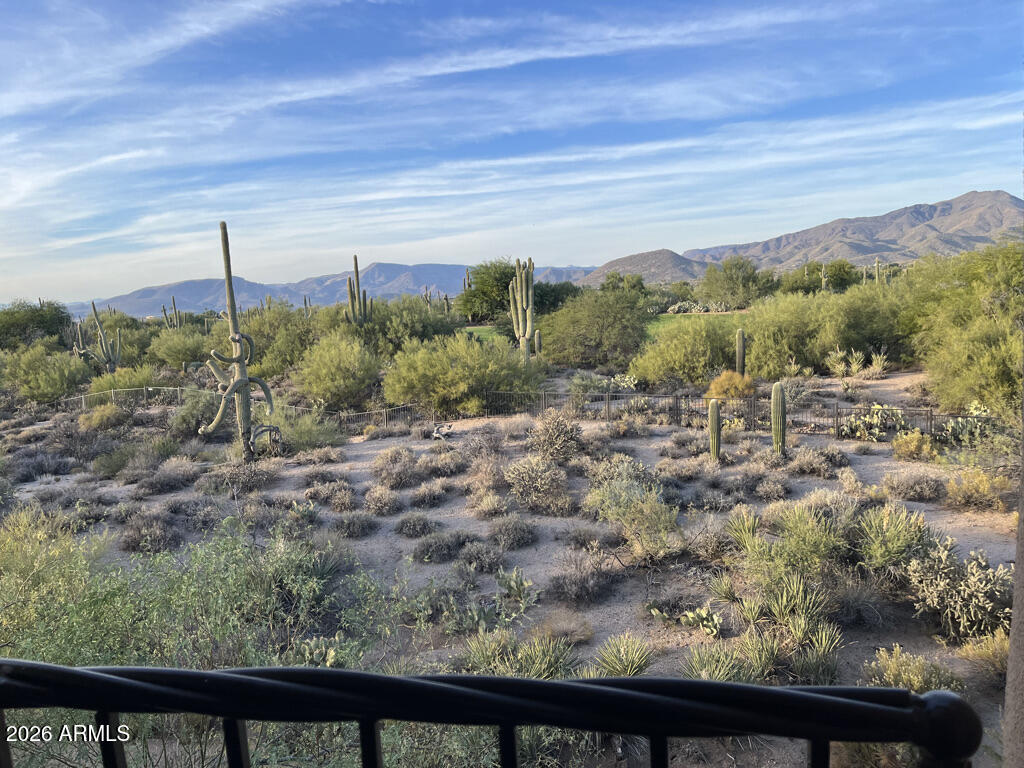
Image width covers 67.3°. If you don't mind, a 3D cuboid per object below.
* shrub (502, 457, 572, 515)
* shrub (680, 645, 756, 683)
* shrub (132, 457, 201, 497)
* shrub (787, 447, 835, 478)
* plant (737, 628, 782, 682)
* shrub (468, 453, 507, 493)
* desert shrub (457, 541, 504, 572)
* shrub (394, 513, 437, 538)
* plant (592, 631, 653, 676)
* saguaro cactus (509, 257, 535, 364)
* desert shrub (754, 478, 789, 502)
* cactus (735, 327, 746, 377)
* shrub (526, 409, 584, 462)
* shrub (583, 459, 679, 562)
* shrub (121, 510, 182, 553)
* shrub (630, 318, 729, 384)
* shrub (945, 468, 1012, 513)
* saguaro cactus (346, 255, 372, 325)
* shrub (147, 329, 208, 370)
[{"bbox_3d":[0.669,2.468,18.700,1.700,1.300,1.500,0,6,0],"label":"shrub"},{"bbox_3d":[2.548,3.503,9.558,0.889,0.550,0.845,-1,9,15],"label":"shrub"},{"bbox_3d":[-10.107,2.605,22.337,1.981,1.022,1.684,-6,9,-25],"label":"shrub"},{"bbox_3d":[8.373,2.154,21.583,1.274,0.787,1.147,0,6,0],"label":"shrub"},{"bbox_3d":[2.942,3.170,9.144,0.549,0.557,0.549,0,8,18],"label":"plant"},{"bbox_3d":[-0.628,2.199,19.531,0.968,0.942,0.871,-3,8,-2],"label":"shrub"},{"bbox_3d":[-0.576,3.190,14.507,0.842,0.490,0.782,0,6,0],"label":"desert shrub"},{"bbox_3d":[-1.938,2.805,15.442,0.845,0.420,0.760,-4,7,-8],"label":"shrub"},{"bbox_3d":[1.415,3.511,9.950,0.743,0.560,0.743,-2,8,7],"label":"plant"},{"bbox_3d":[0.546,-4.088,44.168,1.506,6.397,1.280,-3,7,1],"label":"saguaro cactus"},{"bbox_3d":[6.418,2.600,19.024,0.805,0.512,0.725,0,6,0],"label":"desert shrub"},{"bbox_3d":[10.403,-1.169,34.950,0.379,2.630,0.379,-1,9,17],"label":"cactus"},{"bbox_3d":[1.440,1.617,25.442,1.894,1.628,1.749,0,6,0],"label":"shrub"},{"bbox_3d":[2.165,2.223,13.705,1.686,1.541,1.518,-2,7,8],"label":"shrub"},{"bbox_3d":[-7.301,2.938,15.576,1.259,0.722,1.133,-7,8,-26],"label":"shrub"},{"bbox_3d":[8.287,-1.599,38.053,5.040,3.468,4.788,0,6,0],"label":"shrub"},{"bbox_3d":[9.220,2.053,15.200,1.348,0.728,1.213,1,8,31],"label":"shrub"},{"bbox_3d":[-14.339,-7.583,71.689,2.300,8.759,2.000,-5,8,-11],"label":"saguaro cactus"},{"bbox_3d":[-28.186,-2.873,65.000,4.900,3.500,4.500,0,6,0],"label":"shrub"}]

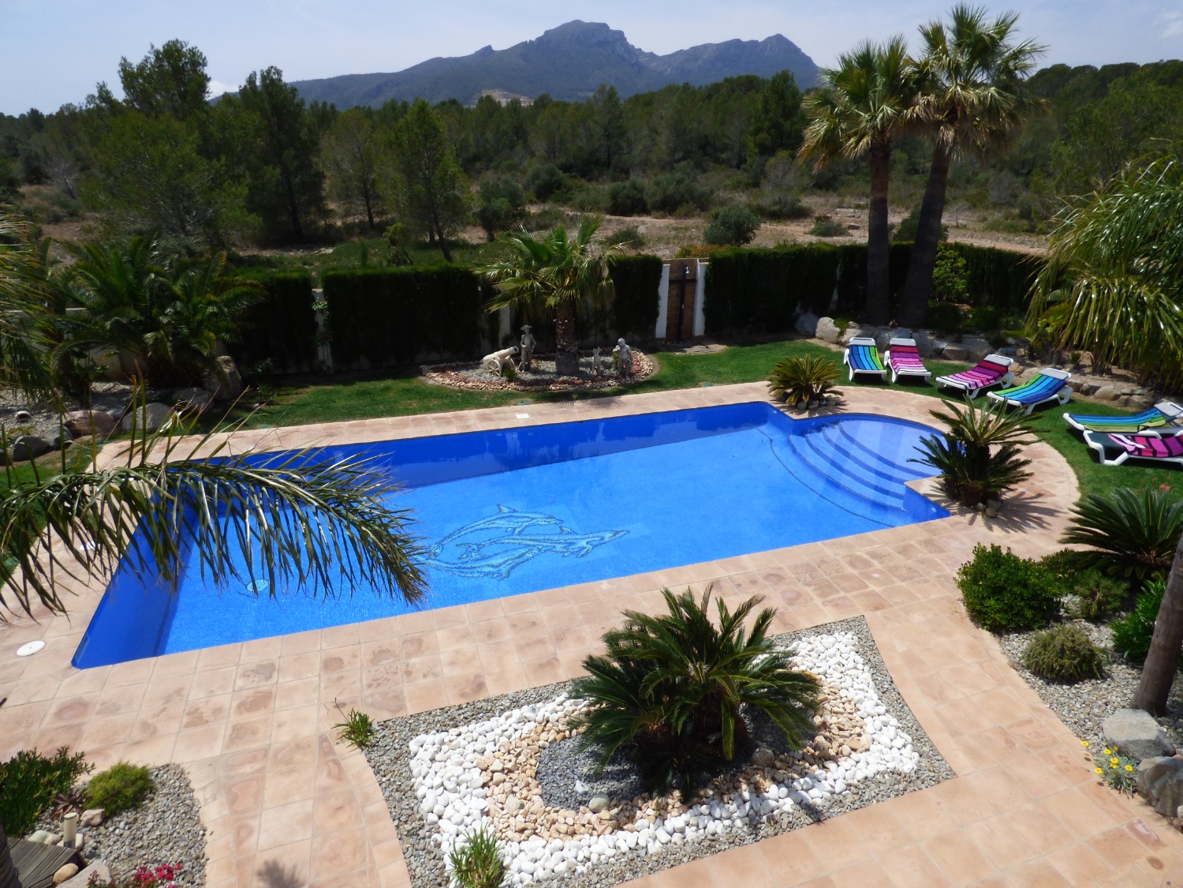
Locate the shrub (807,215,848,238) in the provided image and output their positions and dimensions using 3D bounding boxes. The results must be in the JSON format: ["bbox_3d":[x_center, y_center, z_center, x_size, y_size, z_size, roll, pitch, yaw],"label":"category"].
[{"bbox_3d":[13.395,-12.379,38.874,2.251,1.187,2.139,8,24,17],"label":"shrub"}]

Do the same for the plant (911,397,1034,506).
[{"bbox_3d":[5.414,0.109,9.782,1.600,1.450,1.600,15,27,28],"label":"plant"}]

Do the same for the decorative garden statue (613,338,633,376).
[{"bbox_3d":[0.671,-1.850,14.611,0.420,0.820,0.360,7,24,11],"label":"decorative garden statue"}]

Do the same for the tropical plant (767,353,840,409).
[{"bbox_3d":[4.164,-1.192,13.407,1.450,0.930,1.450,9,24,16],"label":"tropical plant"}]

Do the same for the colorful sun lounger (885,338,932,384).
[{"bbox_3d":[7.594,-1.997,16.380,0.720,0.640,1.850,6,24,12],"label":"colorful sun lounger"}]

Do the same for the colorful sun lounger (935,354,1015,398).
[{"bbox_3d":[8.644,-1.550,15.363,1.850,0.640,0.720,-14,27,-30],"label":"colorful sun lounger"}]

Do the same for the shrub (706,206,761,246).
[{"bbox_3d":[7.097,-10.934,34.241,2.800,2.000,2.660,6,24,10],"label":"shrub"}]

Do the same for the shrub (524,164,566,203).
[{"bbox_3d":[-3.677,-20.809,54.426,3.300,2.950,3.300,0,23,-4],"label":"shrub"}]

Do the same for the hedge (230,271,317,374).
[{"bbox_3d":[-6.667,-2.434,14.218,1.750,2.050,0.800,-9,25,-23],"label":"hedge"}]

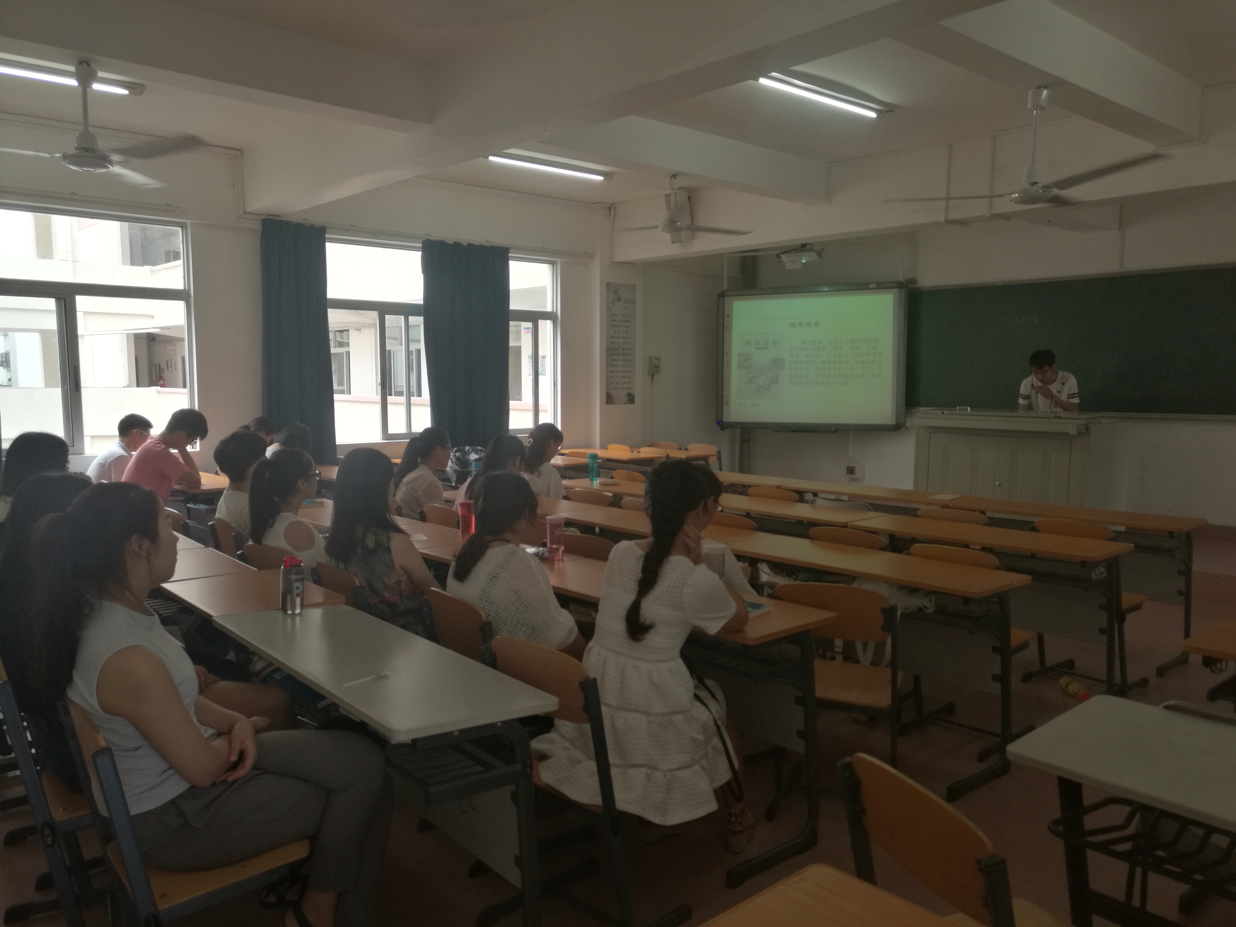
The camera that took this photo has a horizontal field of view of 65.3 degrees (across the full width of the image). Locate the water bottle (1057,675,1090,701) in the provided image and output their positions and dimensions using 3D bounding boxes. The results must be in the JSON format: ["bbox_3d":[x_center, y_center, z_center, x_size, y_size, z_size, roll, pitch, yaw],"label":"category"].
[{"bbox_3d":[2.111,1.044,4.466,0.065,0.065,0.212,0,5,-4],"label":"water bottle"}]

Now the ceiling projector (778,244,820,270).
[{"bbox_3d":[1.947,-2.216,10.314,0.340,0.180,0.360,-4,6,-39],"label":"ceiling projector"}]

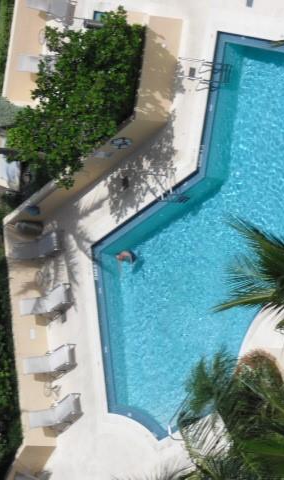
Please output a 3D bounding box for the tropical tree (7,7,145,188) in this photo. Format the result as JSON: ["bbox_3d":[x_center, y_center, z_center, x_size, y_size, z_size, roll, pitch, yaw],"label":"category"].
[{"bbox_3d":[-2.176,-4.275,60.971,4.056,2.924,5.188,25,109,61],"label":"tropical tree"}]

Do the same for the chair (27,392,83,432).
[{"bbox_3d":[-2.856,5.623,64.999,1.892,1.057,0.651,-37,55,56],"label":"chair"}]

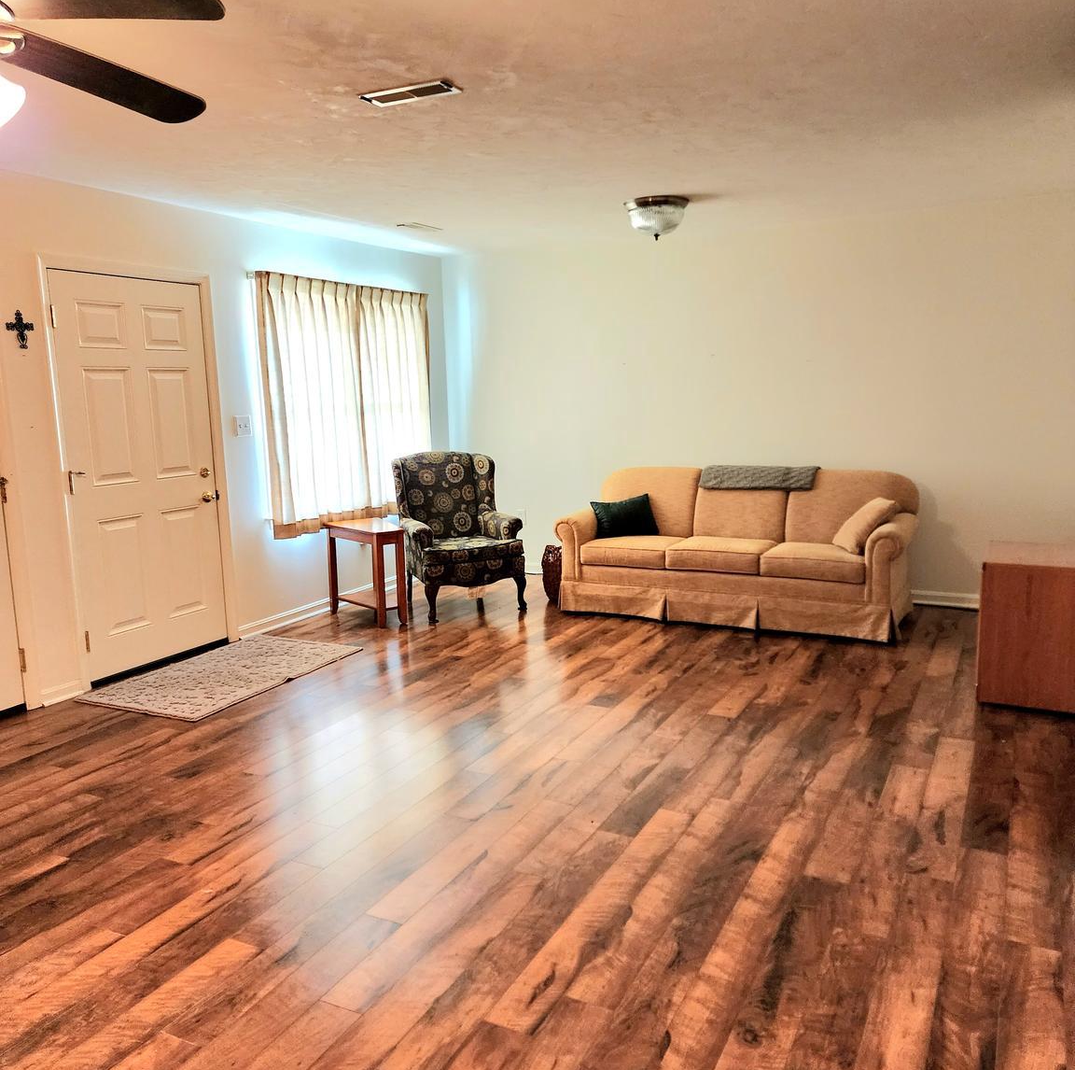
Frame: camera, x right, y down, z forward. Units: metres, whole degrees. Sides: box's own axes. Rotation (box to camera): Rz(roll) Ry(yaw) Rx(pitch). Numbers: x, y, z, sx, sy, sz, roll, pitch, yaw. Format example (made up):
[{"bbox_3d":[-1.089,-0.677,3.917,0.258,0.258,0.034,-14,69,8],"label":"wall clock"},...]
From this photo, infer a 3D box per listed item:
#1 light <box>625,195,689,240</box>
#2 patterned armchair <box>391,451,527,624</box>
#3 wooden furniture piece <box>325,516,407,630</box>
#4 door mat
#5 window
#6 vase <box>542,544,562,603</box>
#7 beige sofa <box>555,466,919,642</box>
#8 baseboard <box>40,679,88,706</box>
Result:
[{"bbox_3d":[0.665,-1.743,5.300,0.353,0.206,0.353,-1,9,0],"label":"light"},{"bbox_3d":[-0.548,-0.024,6.251,0.730,0.995,0.760,-6,10,-28],"label":"patterned armchair"},{"bbox_3d":[-1.046,0.232,6.043,0.390,0.580,0.620,-7,11,-33],"label":"wooden furniture piece"},{"bbox_3d":[-1.584,0.709,4.934,0.765,0.012,1.245,3,10,26],"label":"door mat"},{"bbox_3d":[-1.214,-0.885,6.362,0.110,1.570,1.800,3,10,26],"label":"window"},{"bbox_3d":[0.184,0.247,6.403,0.290,0.375,0.290,-1,9,1],"label":"vase"},{"bbox_3d":[1.232,0.050,5.894,2.060,0.870,0.910,3,10,26],"label":"beige sofa"},{"bbox_3d":[-2.256,0.750,4.545,0.016,0.085,0.240,3,10,26],"label":"baseboard"}]

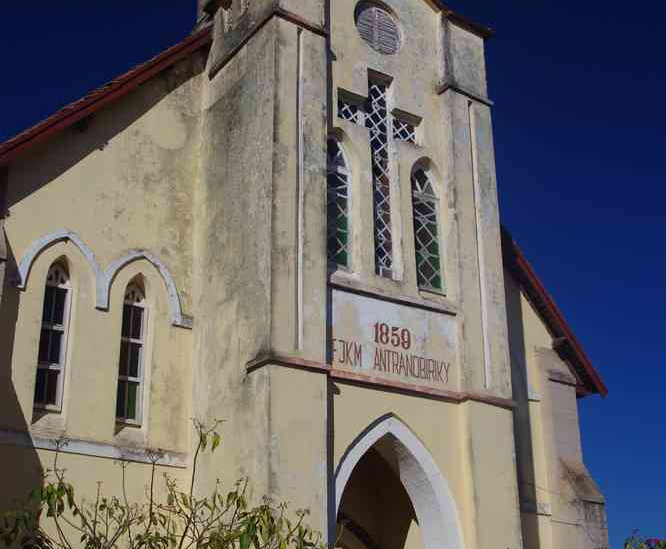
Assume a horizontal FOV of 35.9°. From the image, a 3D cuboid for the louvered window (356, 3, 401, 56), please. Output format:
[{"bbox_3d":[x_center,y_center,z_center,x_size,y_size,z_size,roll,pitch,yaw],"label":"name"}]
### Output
[{"bbox_3d":[0.686,-3.930,16.503,0.954,0.954,0.130,15,-28,-32],"label":"louvered window"}]

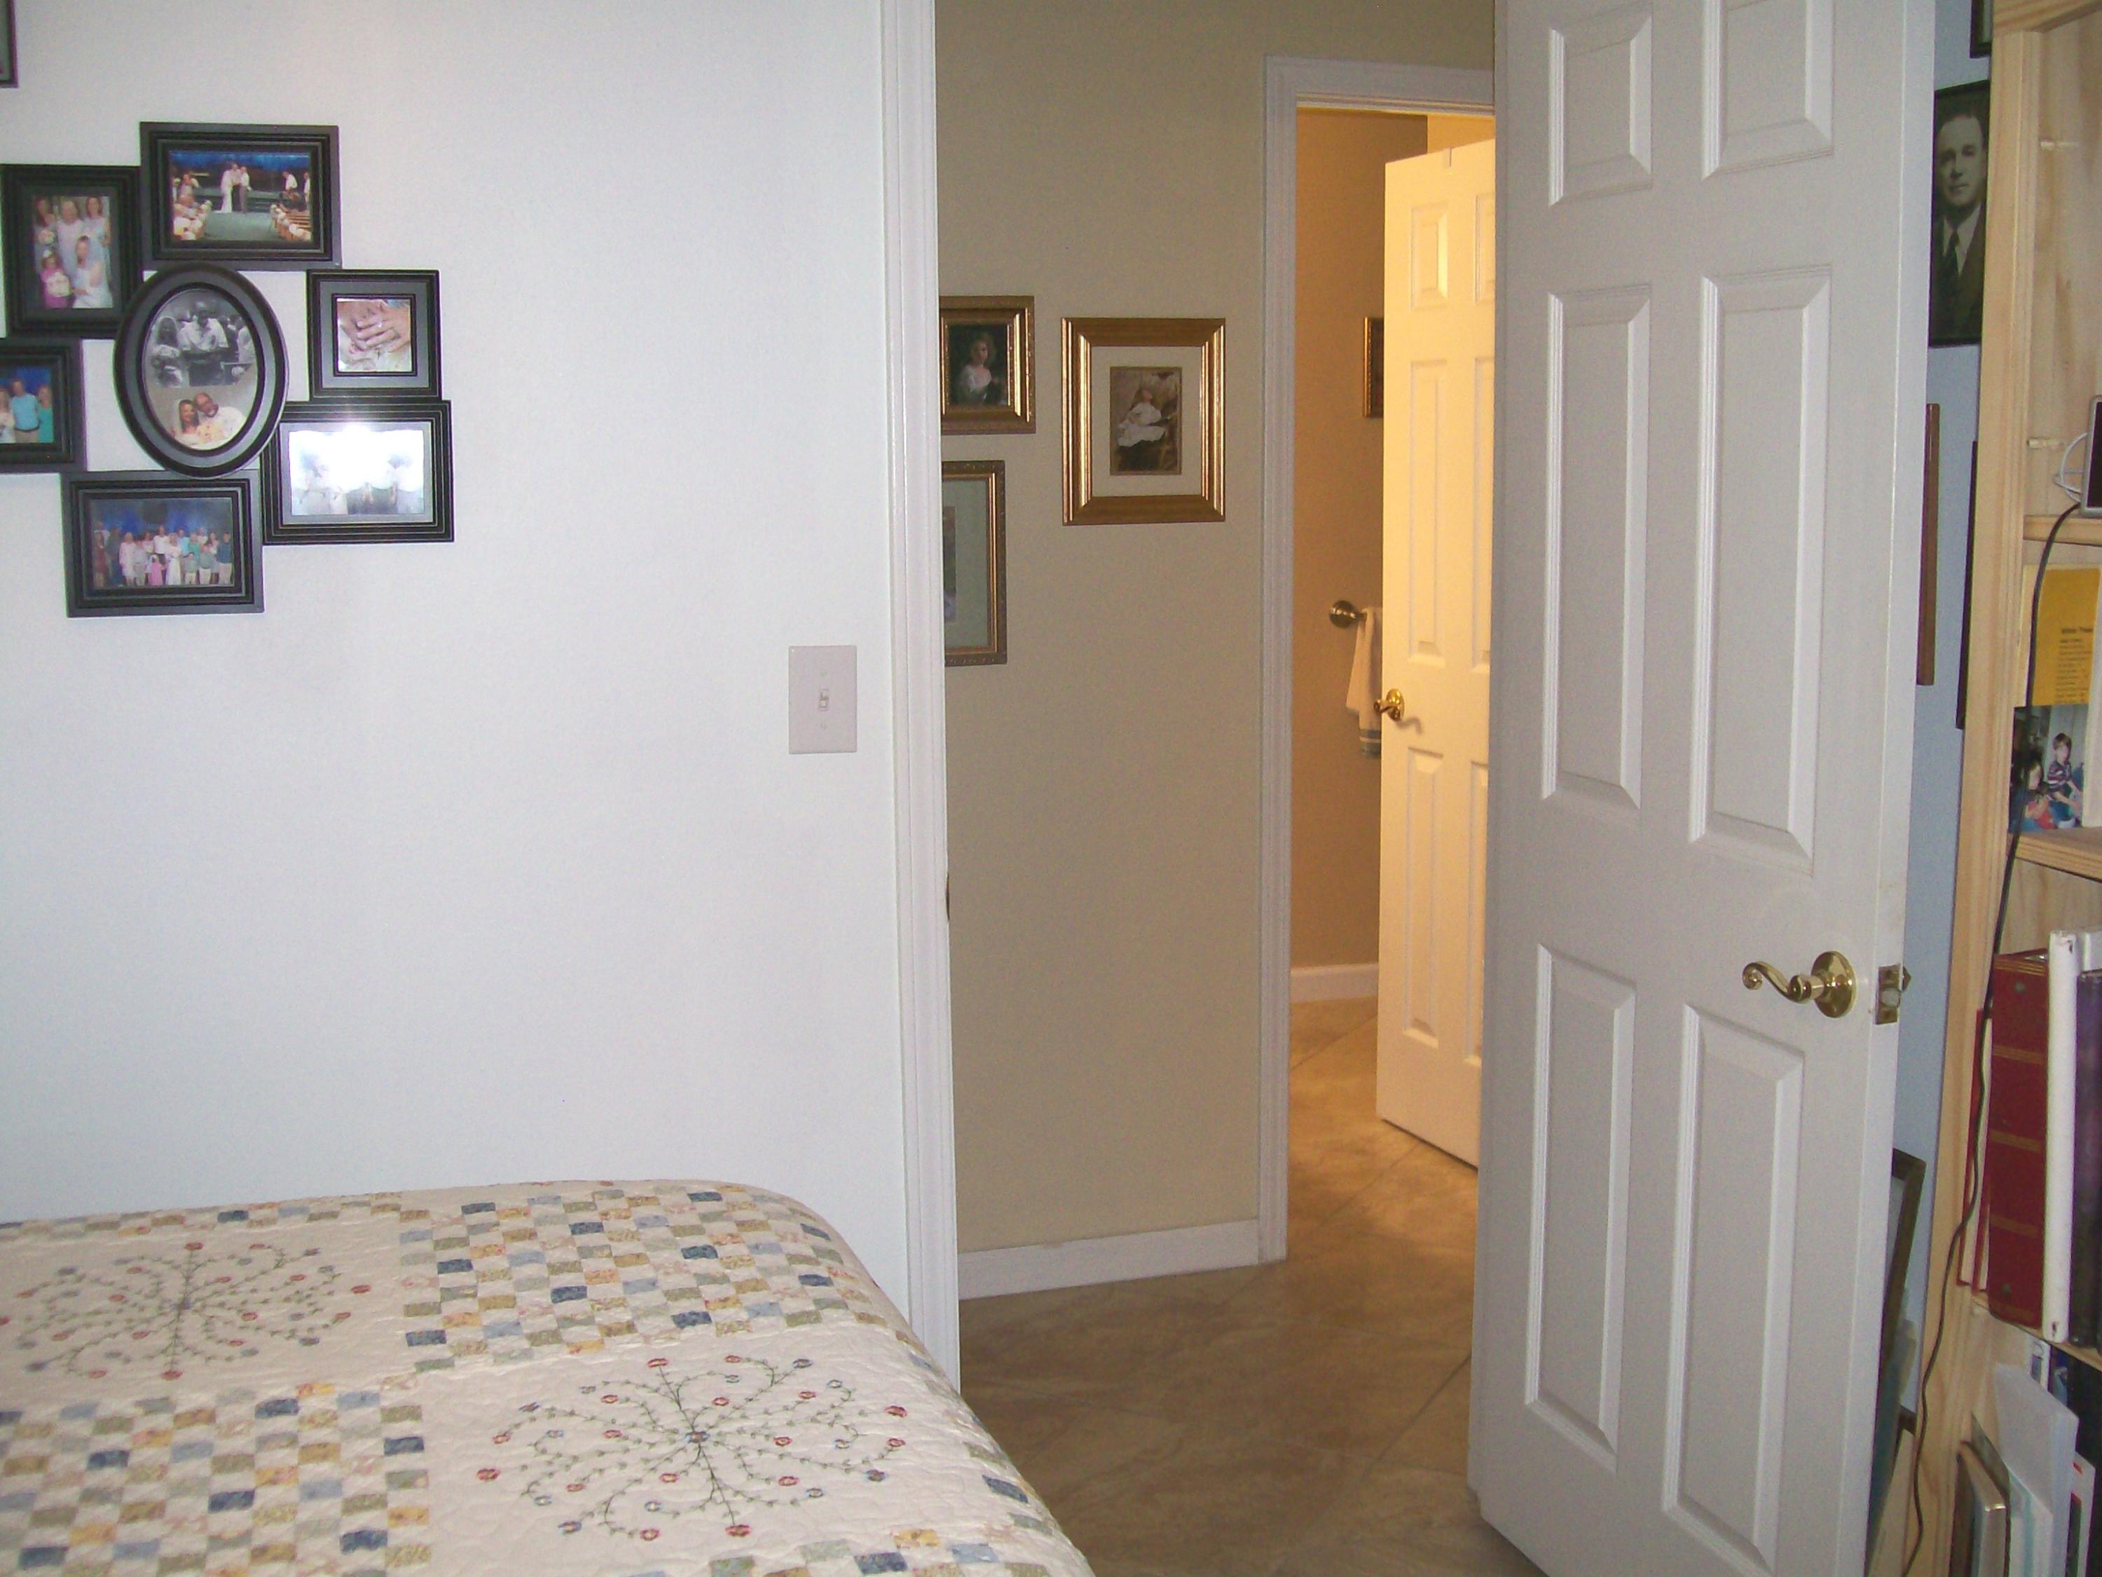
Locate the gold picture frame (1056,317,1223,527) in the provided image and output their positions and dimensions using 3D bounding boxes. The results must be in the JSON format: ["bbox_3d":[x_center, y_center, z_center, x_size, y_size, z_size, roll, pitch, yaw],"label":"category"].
[{"bbox_3d":[0.155,-0.612,3.654,0.283,0.338,0.026,-3,9,-16],"label":"gold picture frame"}]

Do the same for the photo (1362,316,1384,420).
[{"bbox_3d":[0.902,-1.085,5.651,0.205,0.256,0.022,-3,9,-16],"label":"photo"}]

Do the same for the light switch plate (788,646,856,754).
[{"bbox_3d":[-0.259,-0.101,2.492,0.077,0.122,0.012,-3,9,-16],"label":"light switch plate"}]

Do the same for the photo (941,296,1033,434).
[{"bbox_3d":[-0.117,-0.688,3.561,0.193,0.222,0.026,-3,9,-16],"label":"photo"}]

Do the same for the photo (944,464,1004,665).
[{"bbox_3d":[-0.203,-0.365,3.586,0.270,0.335,0.022,-3,9,-16],"label":"photo"}]

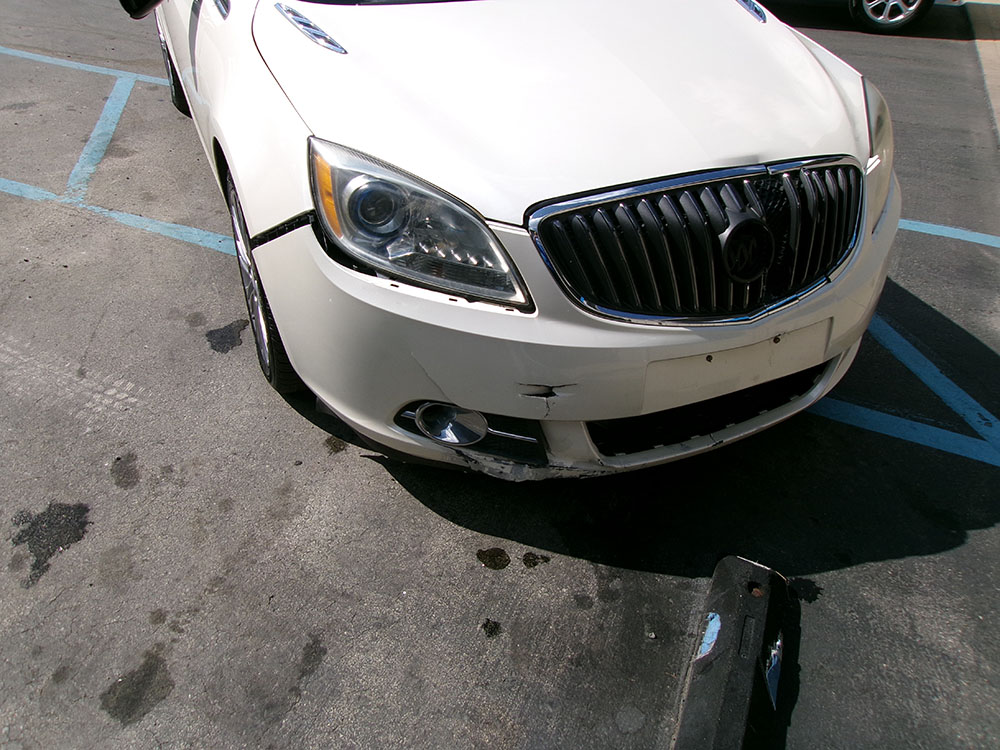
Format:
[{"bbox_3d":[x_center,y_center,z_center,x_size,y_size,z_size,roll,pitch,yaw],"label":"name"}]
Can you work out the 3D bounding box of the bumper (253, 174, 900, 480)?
[{"bbox_3d":[0.399,-0.181,1.826,1.780,0.550,0.560,-13,39,-20],"label":"bumper"}]

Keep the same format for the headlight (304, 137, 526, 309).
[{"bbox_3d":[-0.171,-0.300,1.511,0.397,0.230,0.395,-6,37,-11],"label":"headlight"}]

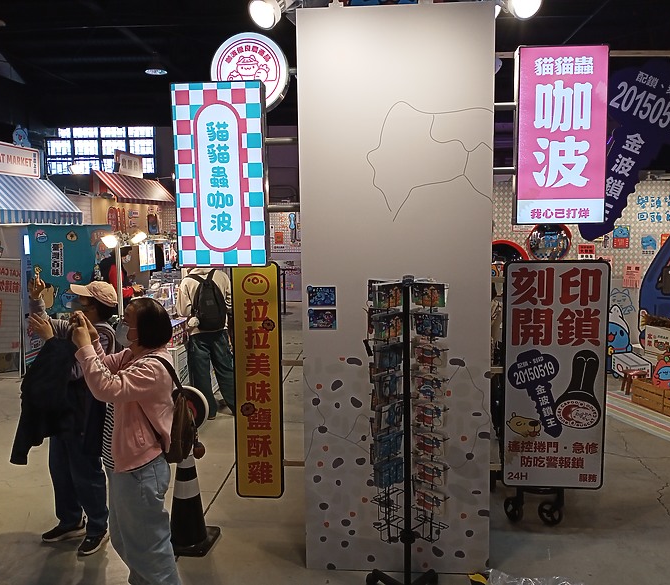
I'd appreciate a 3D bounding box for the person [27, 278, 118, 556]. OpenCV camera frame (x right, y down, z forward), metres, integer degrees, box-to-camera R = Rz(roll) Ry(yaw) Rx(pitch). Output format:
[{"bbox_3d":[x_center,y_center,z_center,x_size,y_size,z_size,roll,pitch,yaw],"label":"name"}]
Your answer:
[{"bbox_3d":[-1.530,0.700,3.700,0.480,1.570,0.480,-3,6,-21],"label":"person"}]

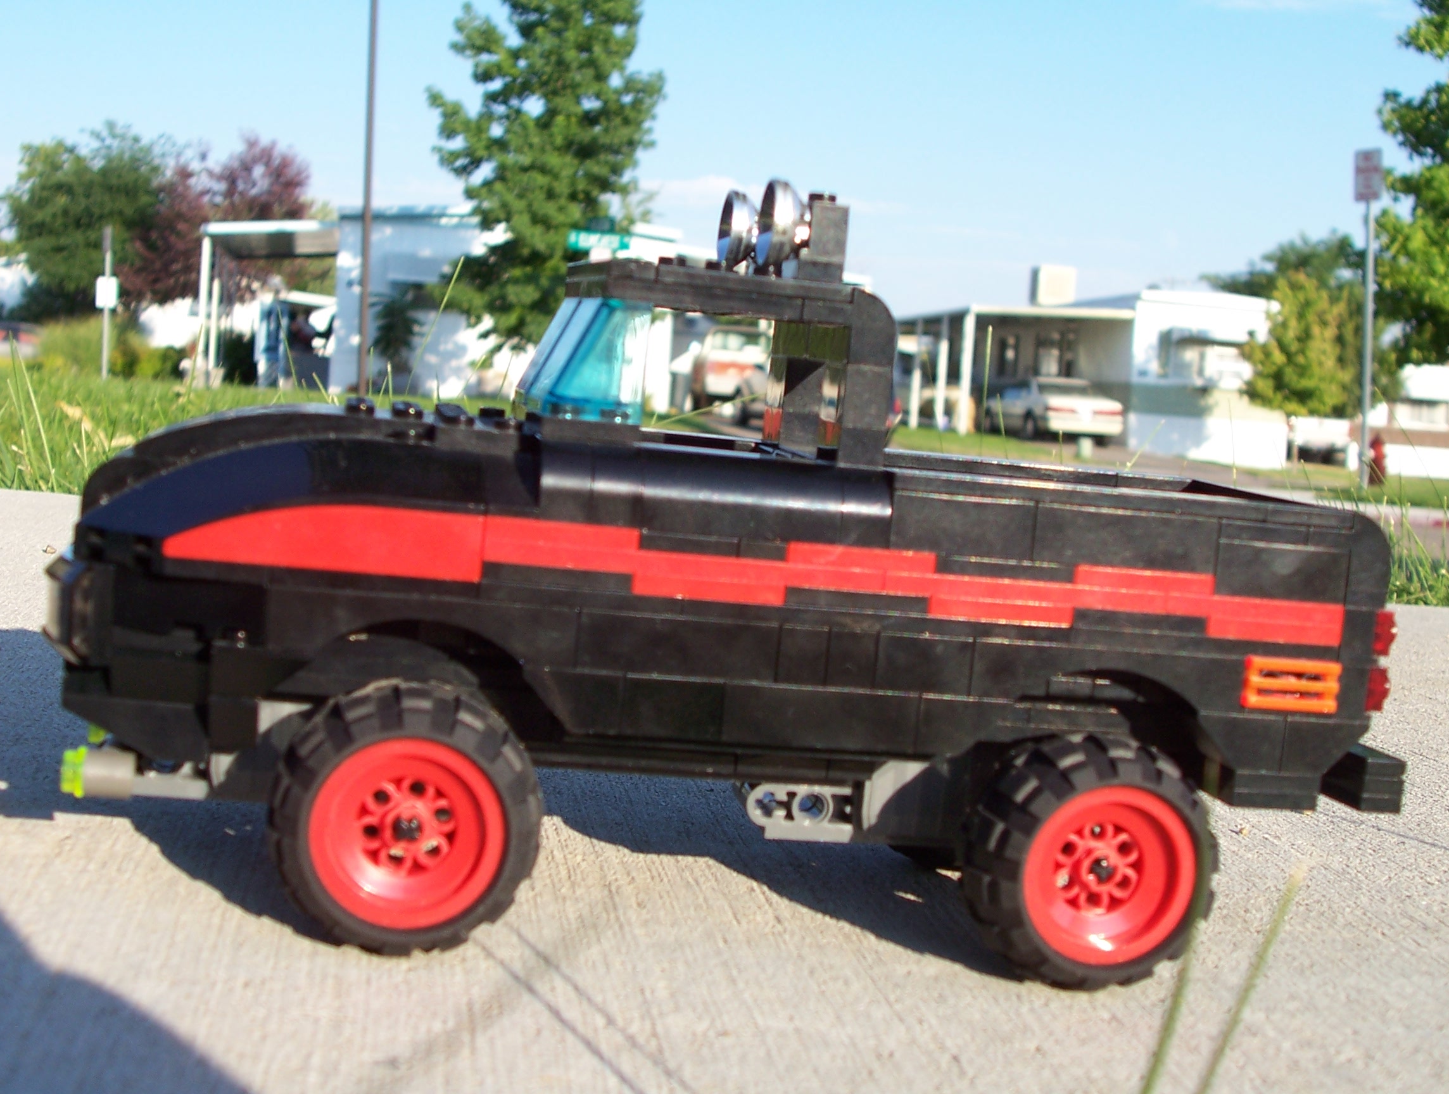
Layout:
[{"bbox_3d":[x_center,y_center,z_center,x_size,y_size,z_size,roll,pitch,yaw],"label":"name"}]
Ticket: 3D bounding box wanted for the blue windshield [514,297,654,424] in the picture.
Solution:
[{"bbox_3d":[-0.025,-0.032,0.353,0.016,0.019,0.048,5,6,-12],"label":"blue windshield"}]

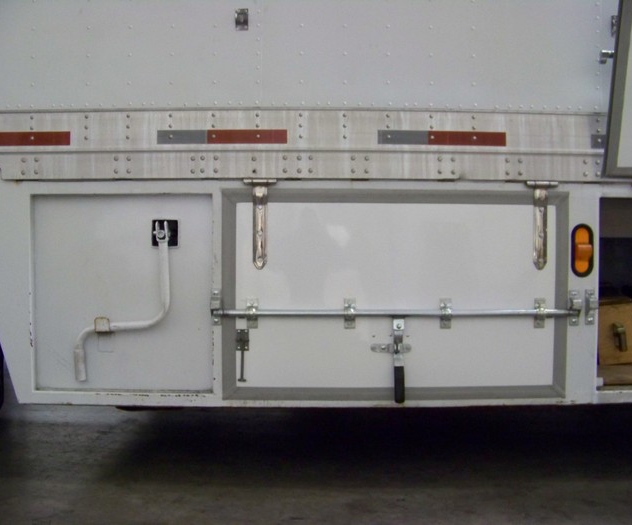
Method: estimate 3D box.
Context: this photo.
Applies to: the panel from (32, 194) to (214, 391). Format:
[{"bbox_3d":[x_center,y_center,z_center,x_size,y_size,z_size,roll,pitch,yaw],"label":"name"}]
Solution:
[{"bbox_3d":[-0.682,0.106,2.555,0.659,0.701,0.030,0,2,-1],"label":"panel"}]

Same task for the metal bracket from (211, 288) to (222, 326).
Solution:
[{"bbox_3d":[-0.348,0.158,2.534,0.036,0.132,0.038,0,2,-1],"label":"metal bracket"}]

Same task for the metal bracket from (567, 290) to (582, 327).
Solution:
[{"bbox_3d":[0.926,0.165,2.558,0.037,0.131,0.038,0,2,-1],"label":"metal bracket"}]

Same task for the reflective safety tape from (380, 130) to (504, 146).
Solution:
[{"bbox_3d":[0.442,-0.435,2.531,0.458,0.051,0.004,0,2,-1],"label":"reflective safety tape"}]

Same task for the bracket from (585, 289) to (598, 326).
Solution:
[{"bbox_3d":[0.984,0.163,2.559,0.036,0.130,0.038,0,2,-1],"label":"bracket"}]

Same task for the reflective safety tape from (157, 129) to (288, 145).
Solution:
[{"bbox_3d":[-0.325,-0.437,2.516,0.457,0.051,0.004,0,2,-1],"label":"reflective safety tape"}]

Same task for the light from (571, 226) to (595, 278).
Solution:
[{"bbox_3d":[0.953,-0.040,2.560,0.085,0.194,0.040,0,2,-1],"label":"light"}]

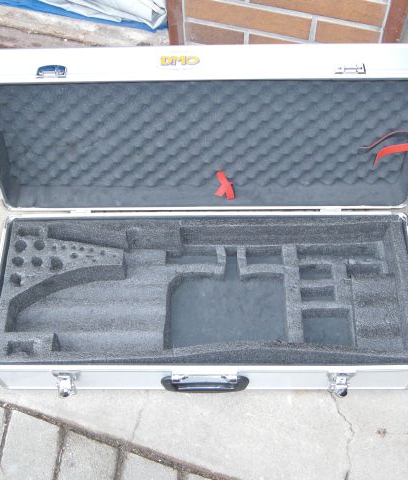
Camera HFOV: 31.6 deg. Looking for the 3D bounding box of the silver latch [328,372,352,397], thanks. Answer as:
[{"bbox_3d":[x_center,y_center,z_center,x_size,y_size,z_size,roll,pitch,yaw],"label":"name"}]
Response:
[{"bbox_3d":[0.220,0.231,1.158,0.034,0.056,0.025,0,62,2],"label":"silver latch"}]

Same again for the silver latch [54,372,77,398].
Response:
[{"bbox_3d":[-0.226,0.235,1.177,0.034,0.056,0.025,0,62,2],"label":"silver latch"}]

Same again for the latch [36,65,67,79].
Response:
[{"bbox_3d":[-0.224,-0.247,1.057,0.040,0.006,0.025,0,47,2],"label":"latch"}]

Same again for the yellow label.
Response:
[{"bbox_3d":[-0.035,-0.267,1.069,0.057,0.002,0.025,0,47,2],"label":"yellow label"}]

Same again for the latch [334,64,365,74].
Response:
[{"bbox_3d":[0.211,-0.245,1.035,0.042,0.006,0.022,0,47,2],"label":"latch"}]

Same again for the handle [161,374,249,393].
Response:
[{"bbox_3d":[0.001,0.234,1.172,0.139,0.040,0.021,0,62,2],"label":"handle"}]

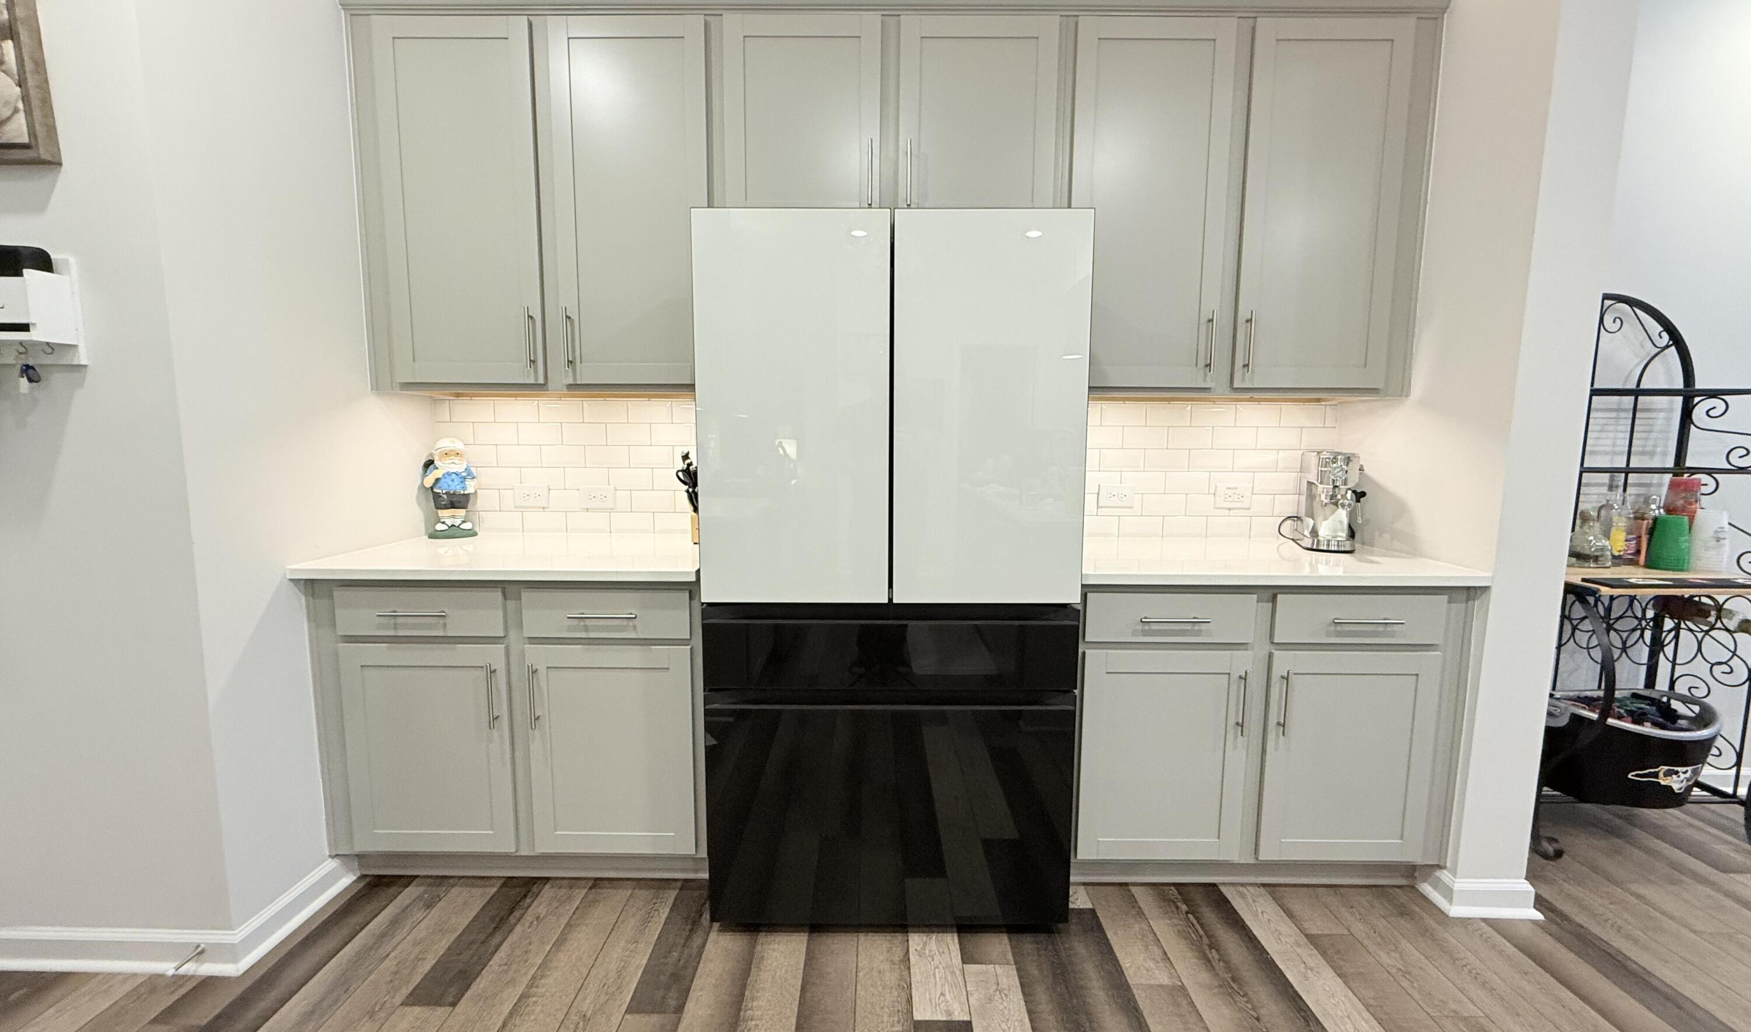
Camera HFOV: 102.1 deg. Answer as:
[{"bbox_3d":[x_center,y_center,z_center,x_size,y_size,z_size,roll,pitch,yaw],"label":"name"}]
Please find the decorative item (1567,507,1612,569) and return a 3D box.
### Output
[{"bbox_3d":[2.381,0.072,2.356,0.105,0.197,0.095,0,6,0],"label":"decorative item"}]

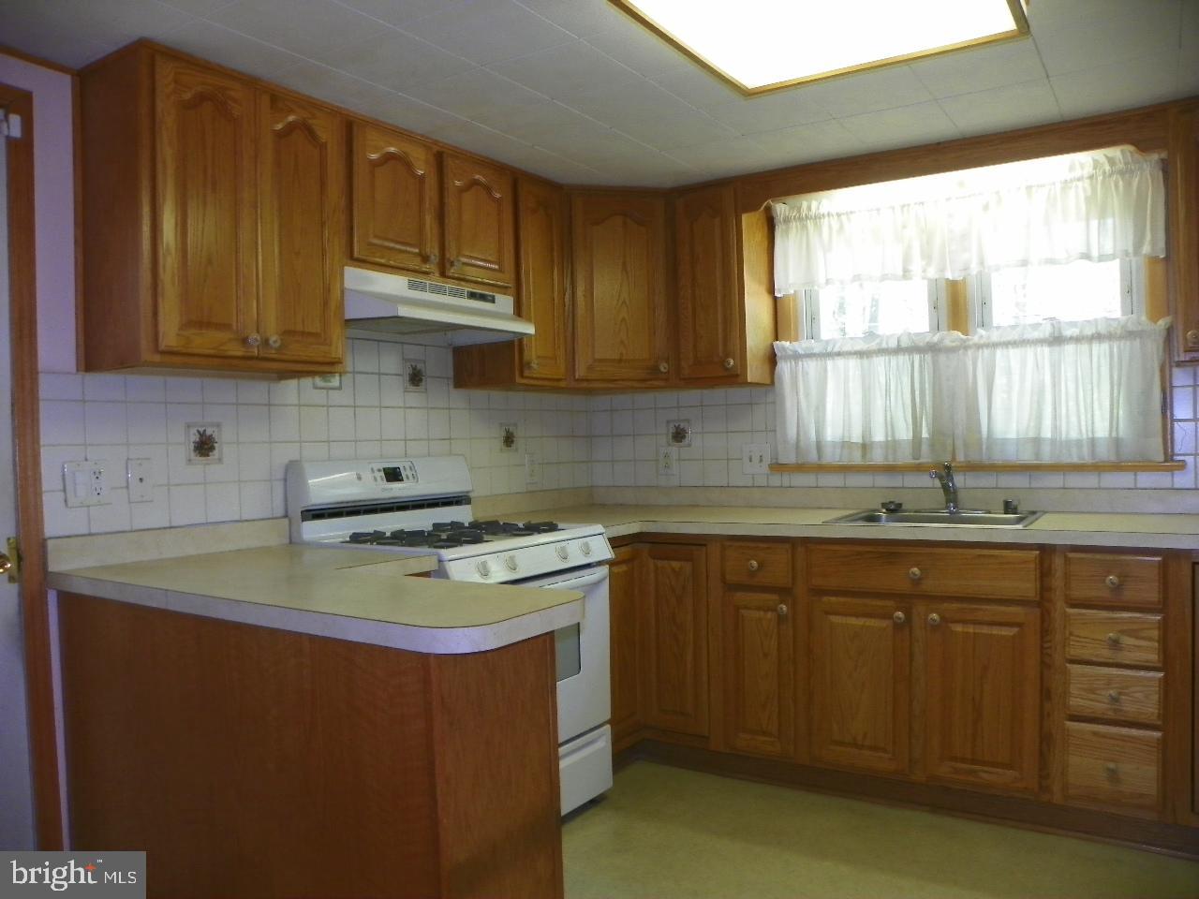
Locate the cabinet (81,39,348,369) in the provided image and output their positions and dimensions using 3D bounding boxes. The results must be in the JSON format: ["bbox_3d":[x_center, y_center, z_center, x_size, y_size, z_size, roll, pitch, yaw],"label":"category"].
[{"bbox_3d":[-0.993,-0.572,2.352,0.317,0.765,0.606,-1,1,34],"label":"cabinet"}]

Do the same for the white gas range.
[{"bbox_3d":[-0.432,0.598,2.818,0.683,1.161,0.766,-1,1,34],"label":"white gas range"}]

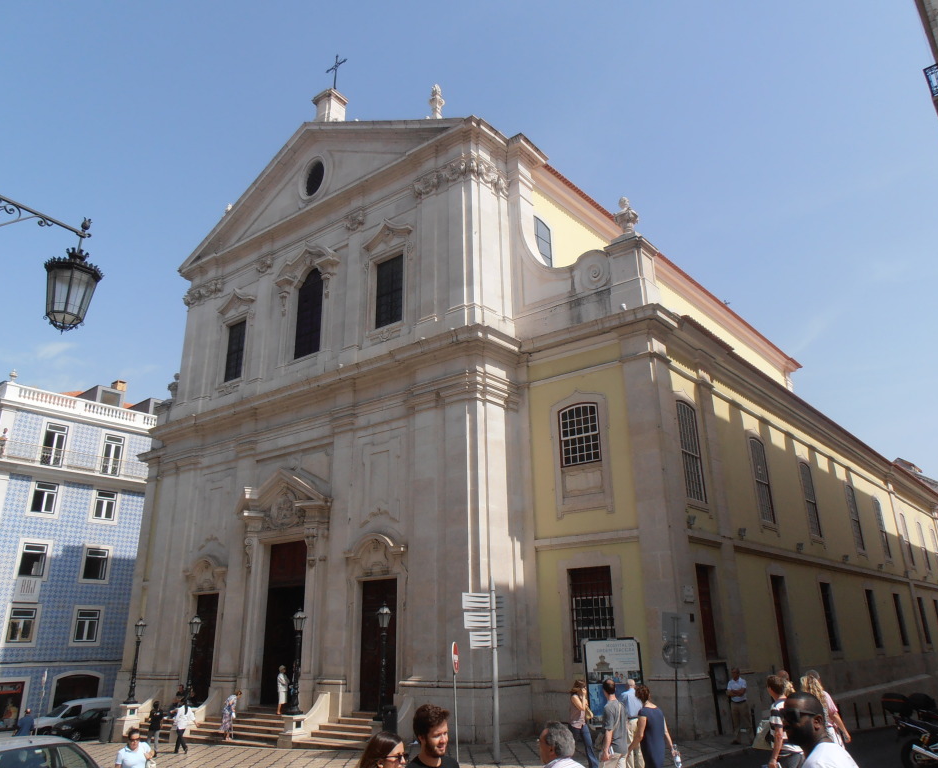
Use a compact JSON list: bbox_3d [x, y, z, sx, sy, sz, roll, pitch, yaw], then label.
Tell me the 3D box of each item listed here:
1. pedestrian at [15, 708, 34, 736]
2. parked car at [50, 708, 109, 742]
[{"bbox_3d":[-15.603,12.253,24.709,0.550,1.720,0.420,7,-21,-21],"label":"pedestrian"},{"bbox_3d":[-19.098,17.429,36.463,1.750,1.440,4.200,-17,-26,38],"label":"parked car"}]

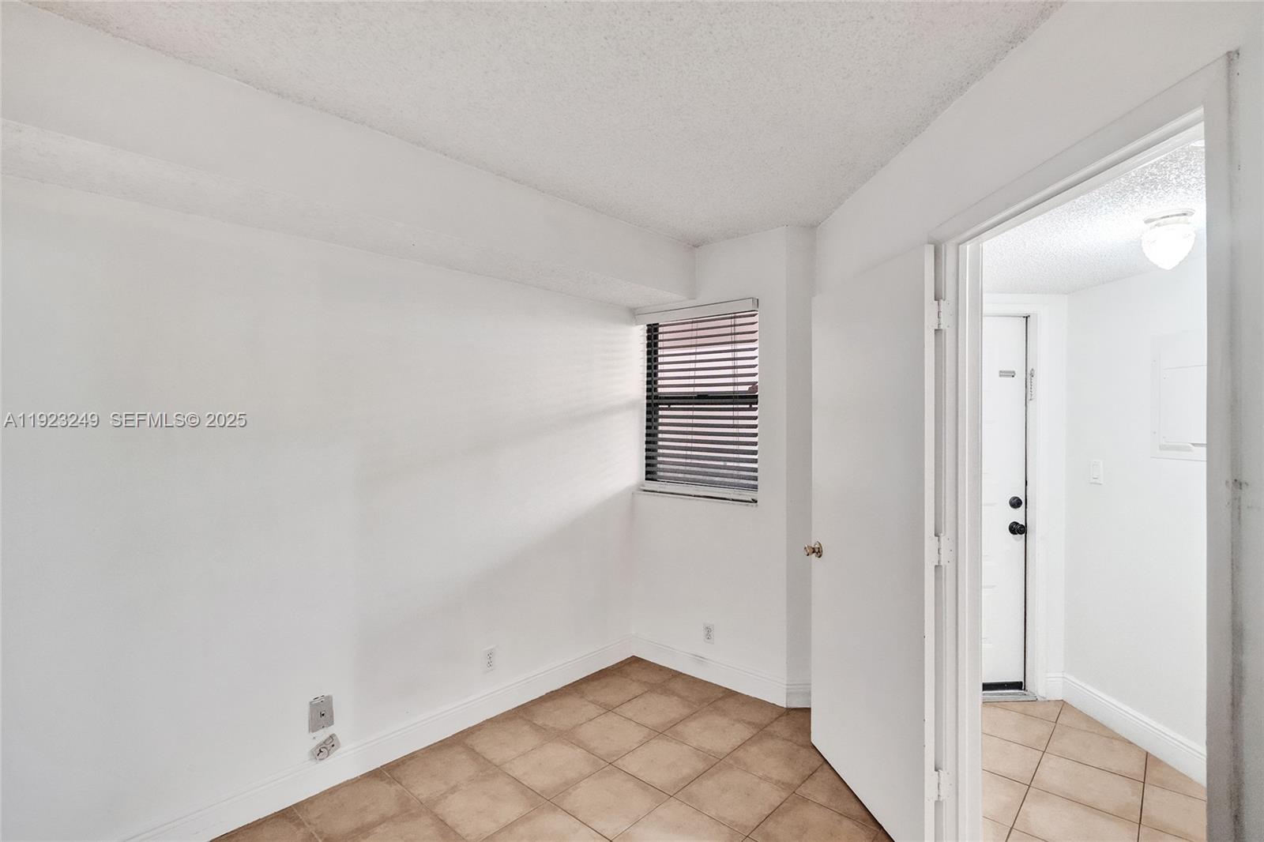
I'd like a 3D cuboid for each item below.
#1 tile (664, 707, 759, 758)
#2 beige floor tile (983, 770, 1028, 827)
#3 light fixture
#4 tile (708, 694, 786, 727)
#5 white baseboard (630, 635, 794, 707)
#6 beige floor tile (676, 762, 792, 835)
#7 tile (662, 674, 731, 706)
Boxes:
[{"bbox_3d":[0.377,1.455,2.623,0.330,0.010,0.330,0,0,42],"label":"tile"},{"bbox_3d":[1.381,1.500,2.288,0.335,0.010,0.335,-1,-1,43],"label":"beige floor tile"},{"bbox_3d":[1.783,-0.593,1.868,0.128,0.175,0.128,0,0,-2],"label":"light fixture"},{"bbox_3d":[0.593,1.509,2.924,0.335,0.010,0.266,-1,-1,42],"label":"tile"},{"bbox_3d":[0.417,1.439,3.284,1.044,0.140,0.016,-1,-1,40],"label":"white baseboard"},{"bbox_3d":[0.405,1.499,2.244,0.335,0.010,0.335,-1,-1,42],"label":"beige floor tile"},{"bbox_3d":[0.347,1.455,3.030,0.330,0.010,0.290,0,0,42],"label":"tile"}]

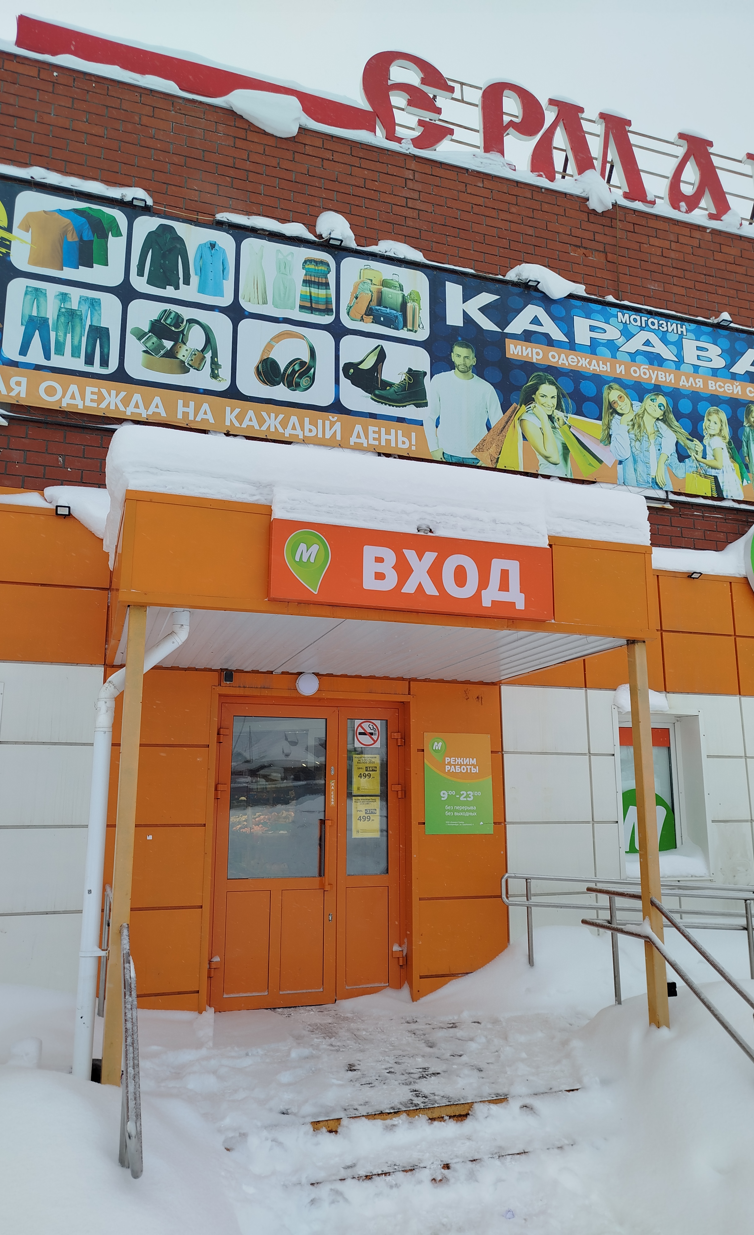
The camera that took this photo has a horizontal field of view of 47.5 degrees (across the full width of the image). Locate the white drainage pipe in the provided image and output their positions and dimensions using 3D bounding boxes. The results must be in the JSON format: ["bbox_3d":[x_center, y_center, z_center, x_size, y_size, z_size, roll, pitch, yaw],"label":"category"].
[{"bbox_3d":[-1.152,1.036,4.068,0.420,2.159,0.119,4,-13,-18],"label":"white drainage pipe"}]

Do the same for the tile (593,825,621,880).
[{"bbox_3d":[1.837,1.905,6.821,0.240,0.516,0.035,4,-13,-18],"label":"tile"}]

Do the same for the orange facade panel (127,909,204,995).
[{"bbox_3d":[-1.528,2.197,5.625,0.733,0.521,0.030,4,-13,-18],"label":"orange facade panel"}]

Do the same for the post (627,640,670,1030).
[{"bbox_3d":[1.538,1.229,4.862,0.080,2.199,0.080,4,-13,-18],"label":"post"}]

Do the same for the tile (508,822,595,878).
[{"bbox_3d":[1.350,1.870,6.659,0.760,0.516,0.035,4,-13,-18],"label":"tile"}]

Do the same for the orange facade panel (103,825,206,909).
[{"bbox_3d":[-1.527,1.673,5.737,0.733,0.520,0.030,4,-13,-18],"label":"orange facade panel"}]

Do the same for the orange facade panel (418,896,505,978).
[{"bbox_3d":[0.641,2.350,6.335,0.734,0.515,0.040,4,-13,-18],"label":"orange facade panel"}]

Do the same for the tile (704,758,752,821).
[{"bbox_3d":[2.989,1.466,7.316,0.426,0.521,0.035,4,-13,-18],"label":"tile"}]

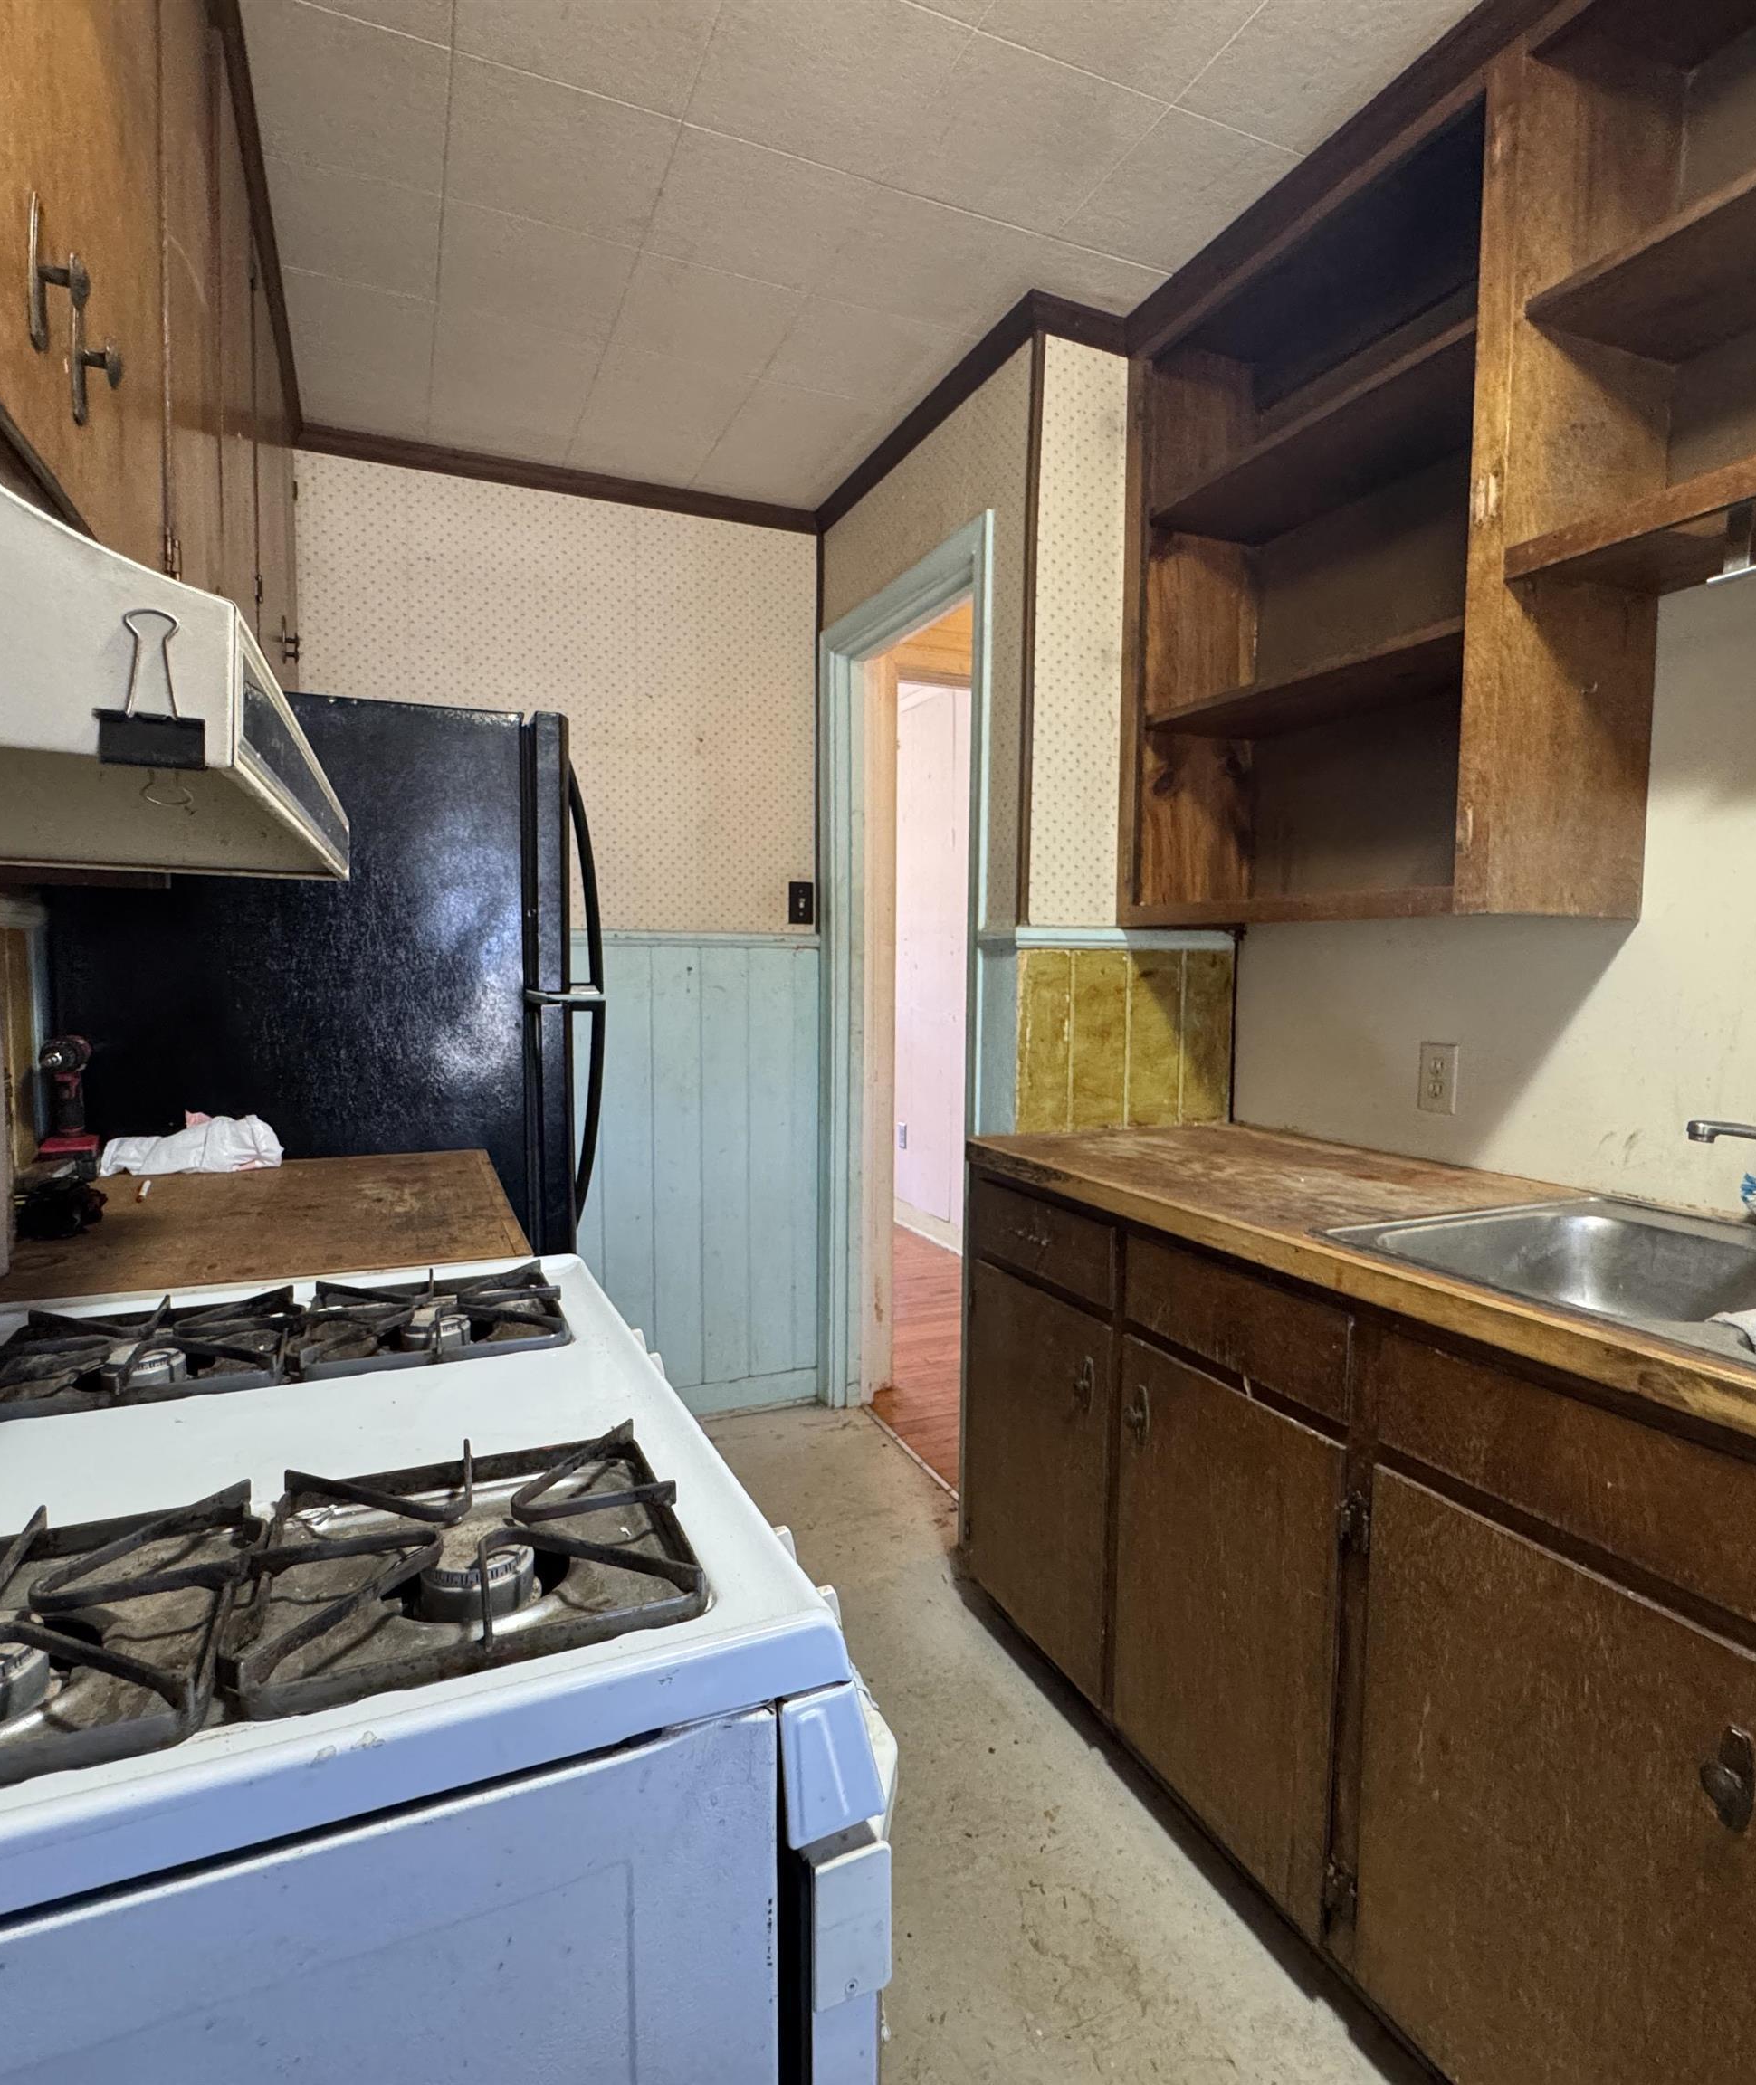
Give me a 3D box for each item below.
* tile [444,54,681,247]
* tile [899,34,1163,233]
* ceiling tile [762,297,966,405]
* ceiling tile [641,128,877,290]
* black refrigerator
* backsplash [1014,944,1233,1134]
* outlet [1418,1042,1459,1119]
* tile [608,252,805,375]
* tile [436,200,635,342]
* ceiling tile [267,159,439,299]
[{"bbox_3d":[-0.475,-1.310,1.664,0.305,0.014,0.305,-1,4,-23],"label":"tile"},{"bbox_3d":[0.205,-1.302,1.627,0.305,0.014,0.305,-1,4,-23],"label":"tile"},{"bbox_3d":[-0.037,-1.341,2.185,0.305,0.014,0.305,-1,4,-23],"label":"ceiling tile"},{"bbox_3d":[-0.196,-1.316,1.785,0.305,0.014,0.305,-1,4,-23],"label":"ceiling tile"},{"bbox_3d":[-0.993,0.239,2.149,0.792,1.596,0.760,-1,4,-23],"label":"black refrigerator"},{"bbox_3d":[0.491,-0.009,2.185,0.509,0.352,0.012,-1,4,-23],"label":"backsplash"},{"bbox_3d":[0.916,0.060,1.845,0.010,0.116,0.073,-1,4,-23],"label":"outlet"},{"bbox_3d":[-0.325,-1.364,2.118,0.307,0.014,0.312,-1,4,-23],"label":"tile"},{"bbox_3d":[-0.596,-1.330,1.943,0.305,0.014,0.305,-1,4,-23],"label":"tile"},{"bbox_3d":[-0.872,-1.355,1.877,0.265,0.014,0.307,-1,4,-23],"label":"ceiling tile"}]

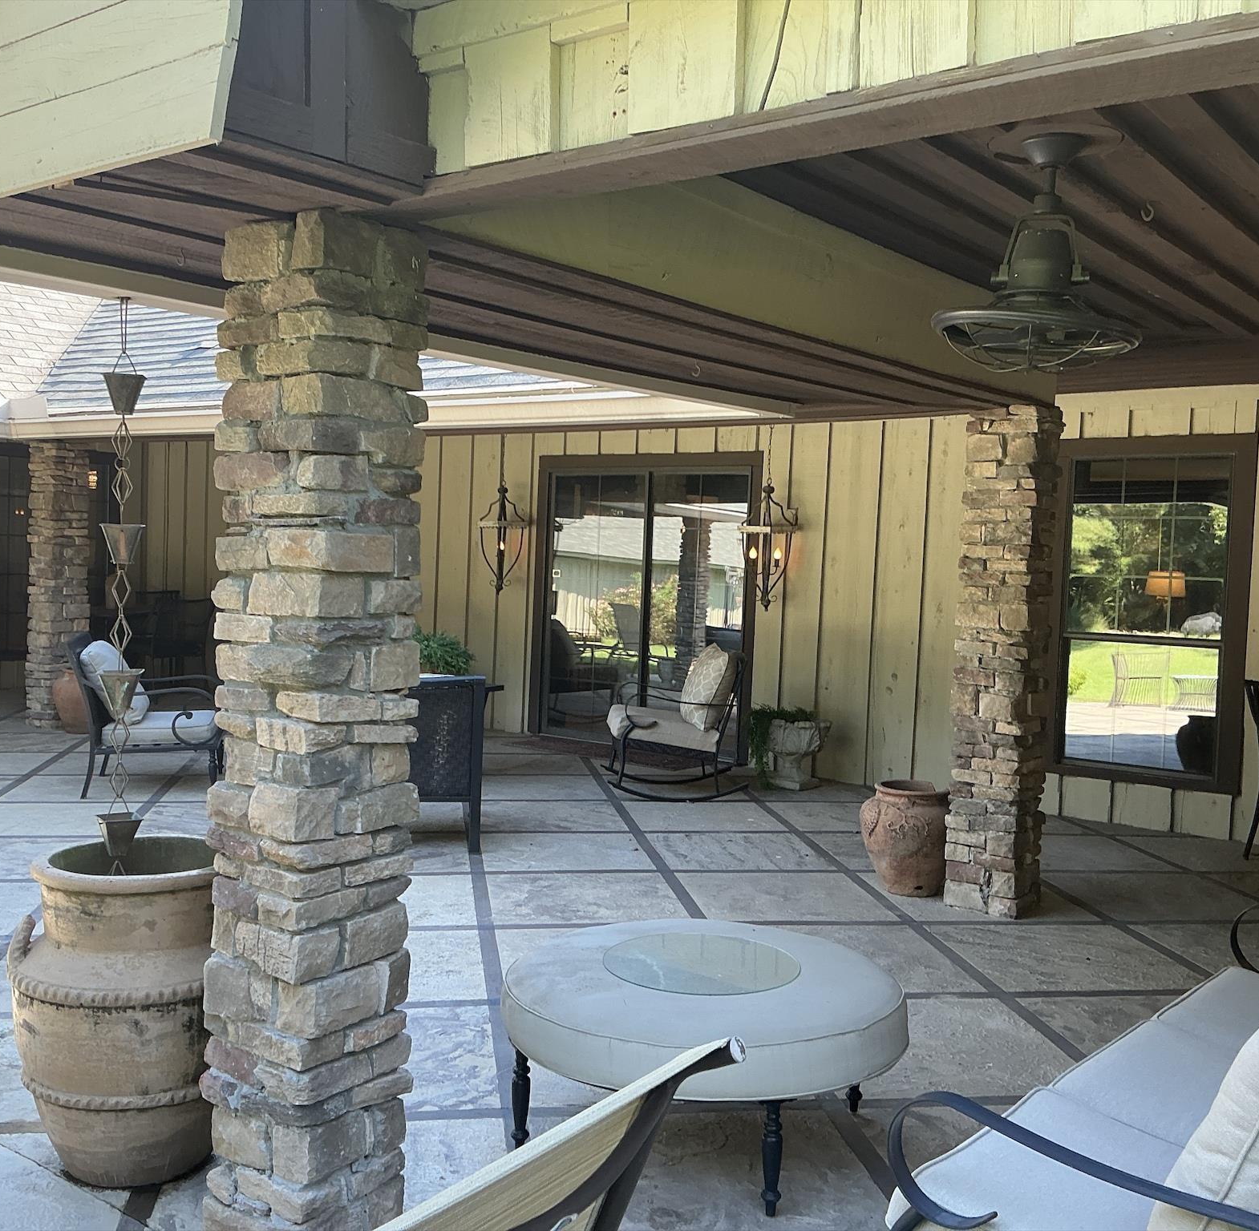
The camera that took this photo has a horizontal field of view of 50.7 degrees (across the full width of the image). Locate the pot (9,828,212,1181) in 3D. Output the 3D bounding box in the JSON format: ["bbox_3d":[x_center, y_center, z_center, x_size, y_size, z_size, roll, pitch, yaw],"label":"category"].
[{"bbox_3d":[-1.202,0.950,3.221,0.570,0.752,0.540,1,4,-20],"label":"pot"}]

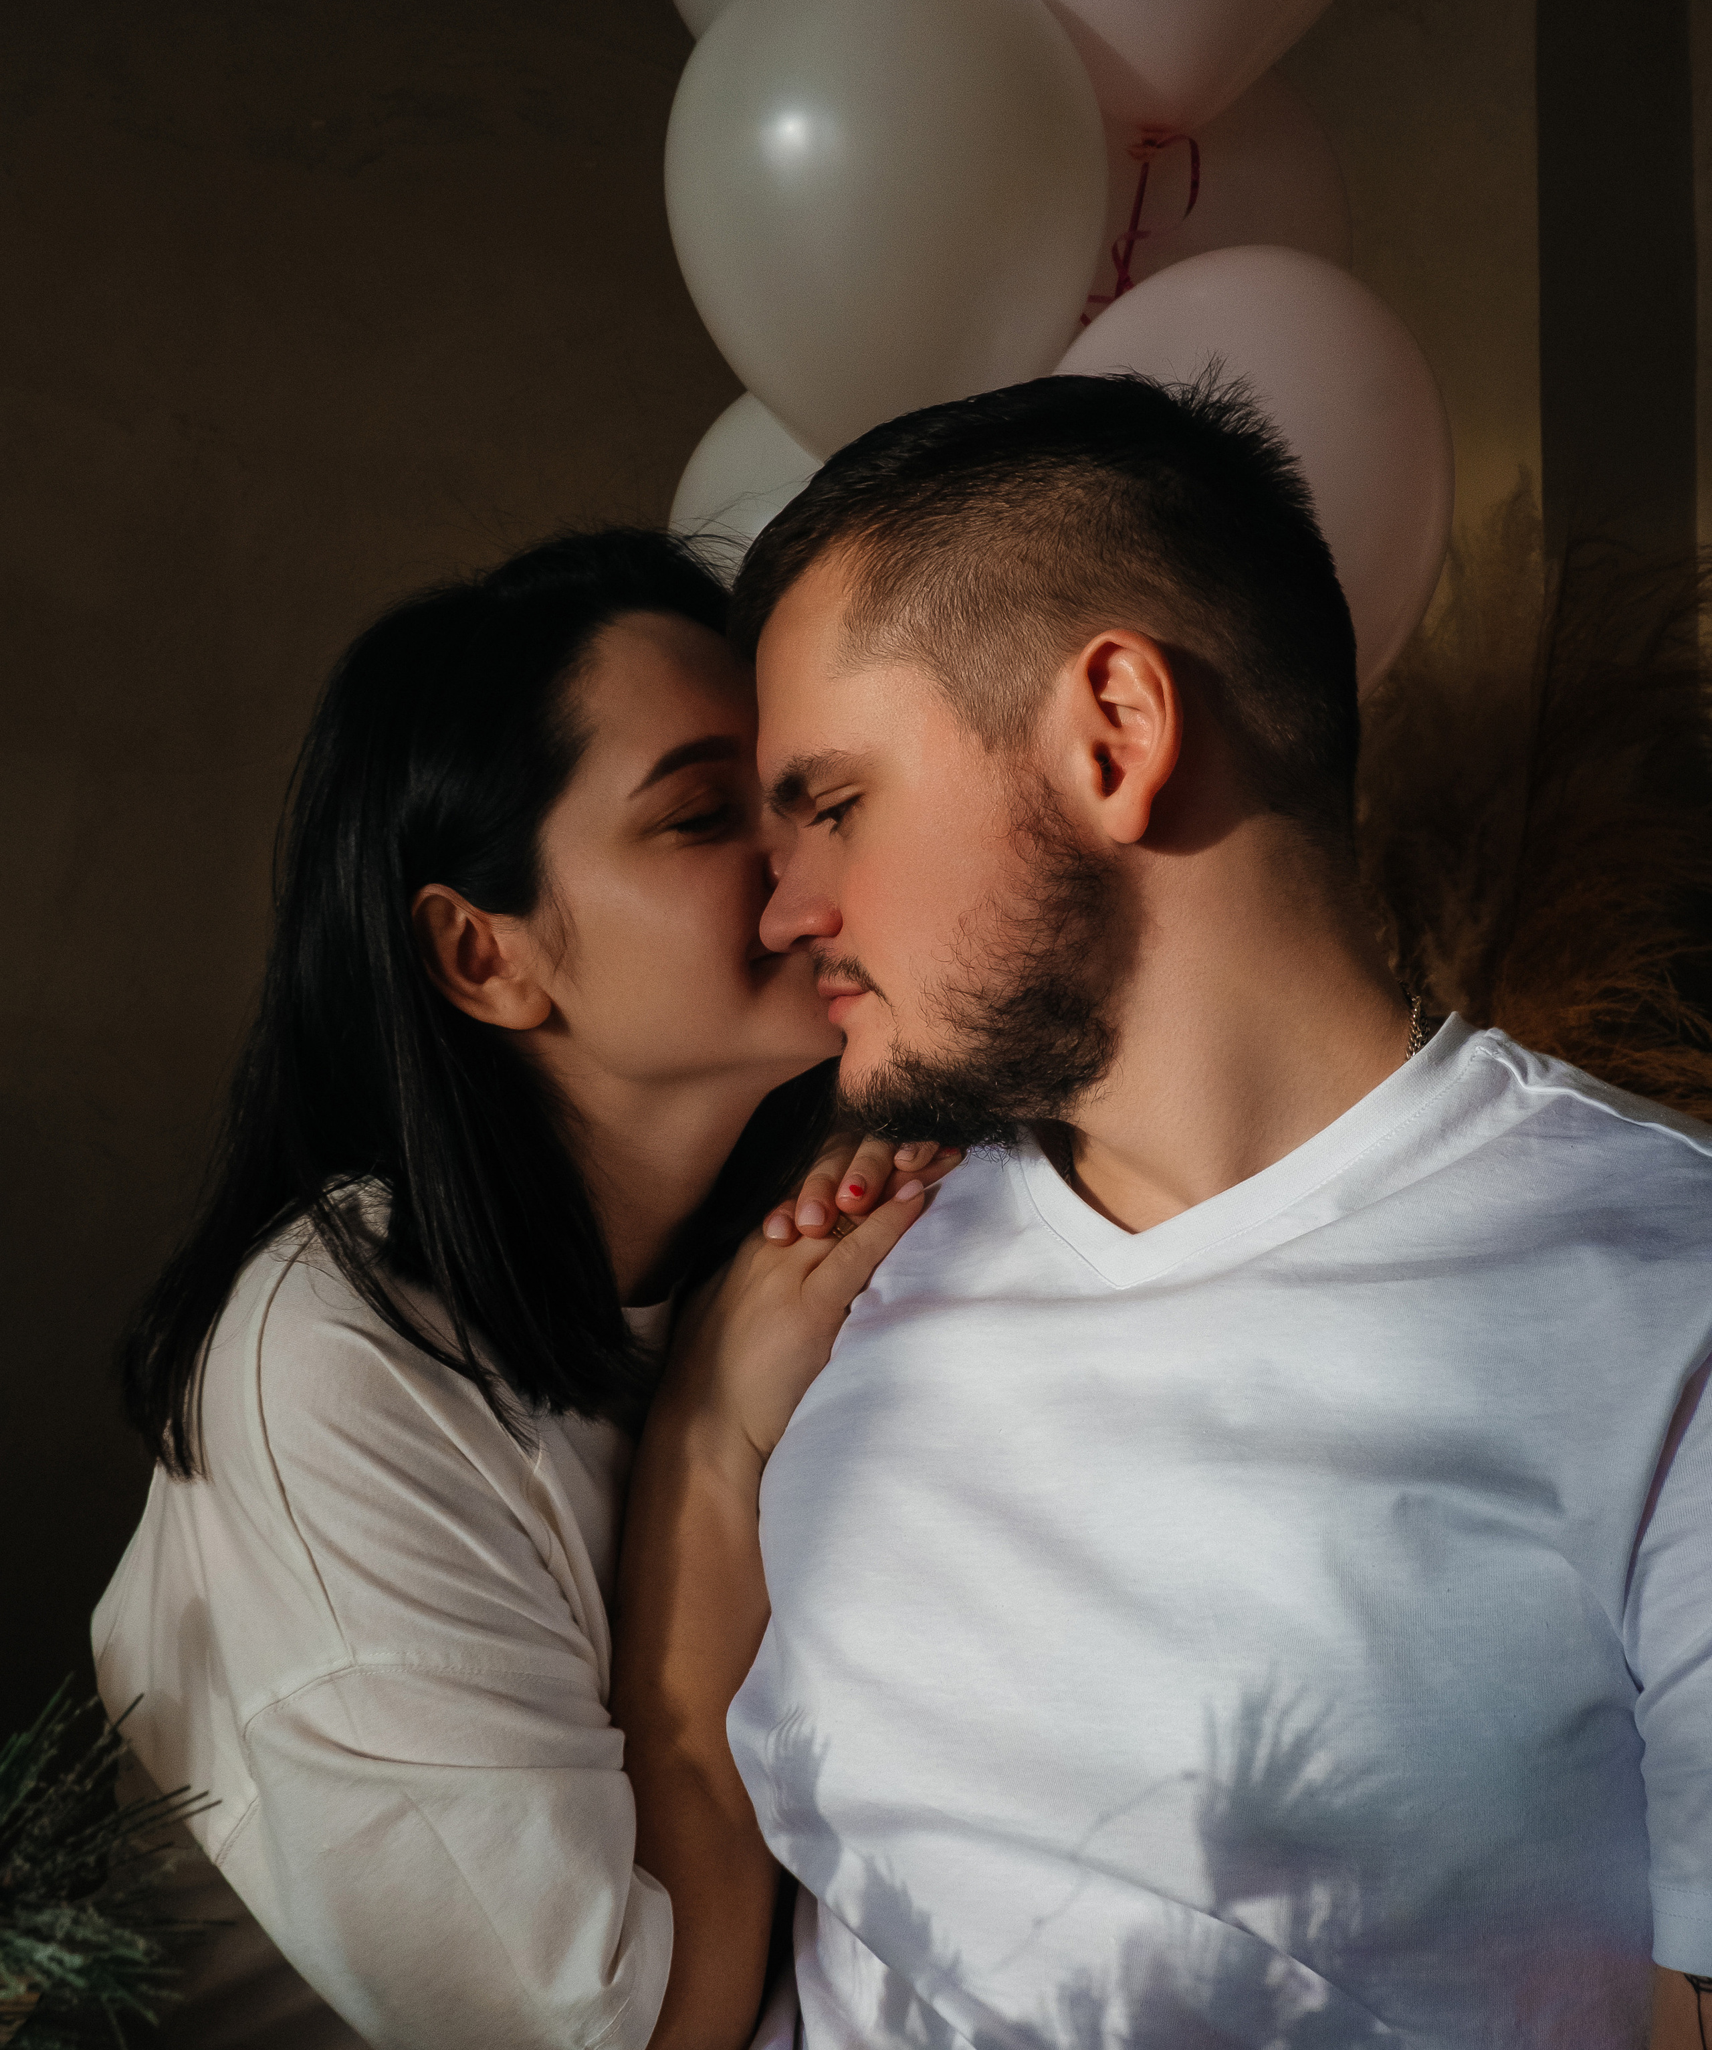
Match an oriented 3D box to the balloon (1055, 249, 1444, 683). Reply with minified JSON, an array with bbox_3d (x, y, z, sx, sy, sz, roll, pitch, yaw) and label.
[{"bbox_3d":[0.256,-0.346,1.630,0.270,0.325,0.270,0,-2,0],"label":"balloon"}]

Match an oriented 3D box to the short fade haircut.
[{"bbox_3d":[0.067,-0.137,0.870,0.215,0.180,0.170,-13,-1,-17],"label":"short fade haircut"}]

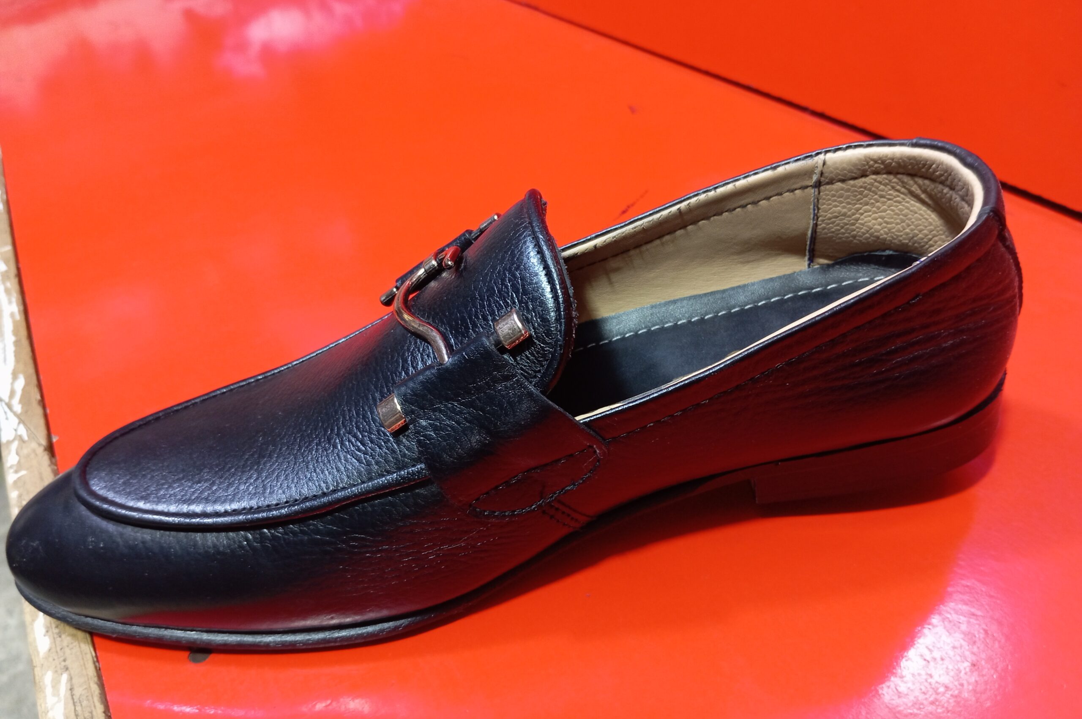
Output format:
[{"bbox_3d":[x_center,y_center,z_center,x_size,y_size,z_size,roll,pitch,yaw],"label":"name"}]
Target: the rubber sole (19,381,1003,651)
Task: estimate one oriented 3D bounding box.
[{"bbox_3d":[-0.006,0.028,0.280,0.303,0.031,0.104,-8,37,-3],"label":"rubber sole"}]

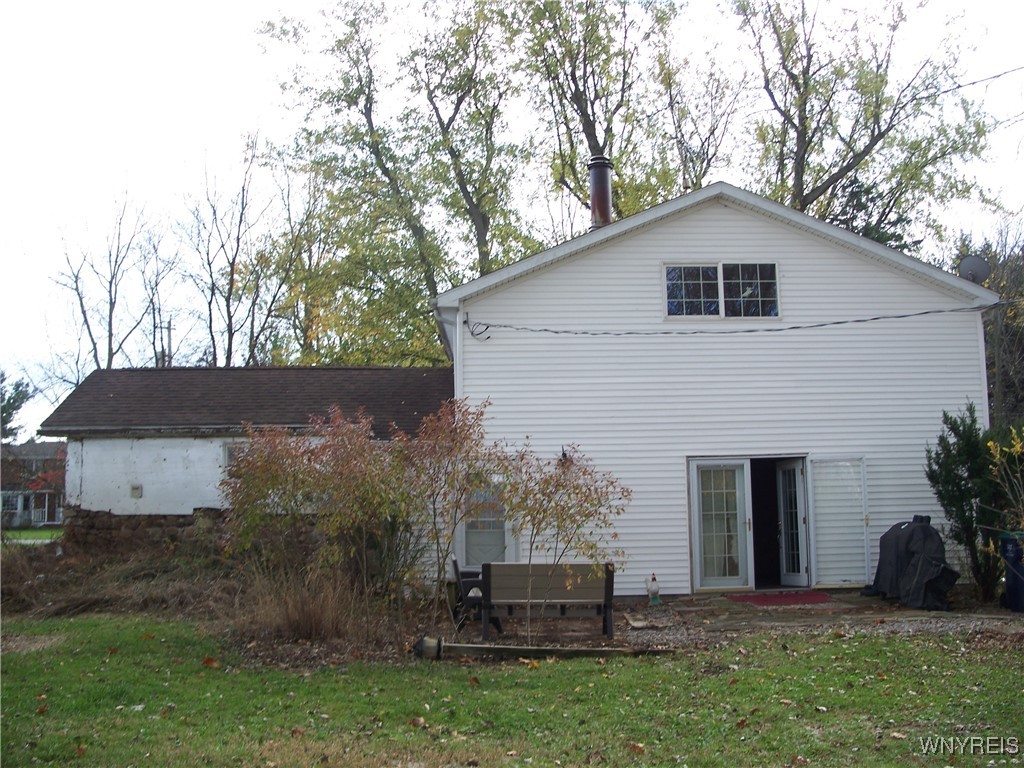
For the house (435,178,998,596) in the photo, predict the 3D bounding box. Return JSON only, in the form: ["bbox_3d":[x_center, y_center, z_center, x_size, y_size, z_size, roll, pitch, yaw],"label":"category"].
[{"bbox_3d":[3.229,0.434,21.406,9.180,6.660,7.800,-1,-6,-2],"label":"house"}]

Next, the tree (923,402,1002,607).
[{"bbox_3d":[6.972,1.814,16.900,1.100,3.000,1.100,-1,-6,-2],"label":"tree"}]

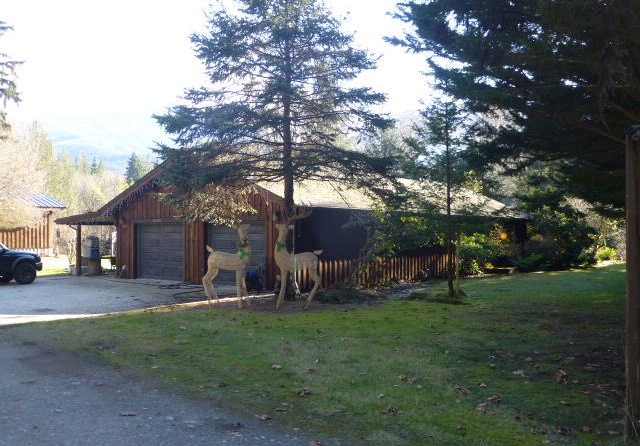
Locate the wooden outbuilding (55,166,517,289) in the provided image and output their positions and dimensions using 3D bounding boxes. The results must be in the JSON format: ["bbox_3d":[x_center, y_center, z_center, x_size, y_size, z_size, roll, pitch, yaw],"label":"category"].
[{"bbox_3d":[-0.697,-0.042,29.262,13.495,4.531,17.139,-1,-1,38],"label":"wooden outbuilding"}]

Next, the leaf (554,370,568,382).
[{"bbox_3d":[2.689,1.698,7.000,0.160,0.080,0.140,0,-1,18],"label":"leaf"}]

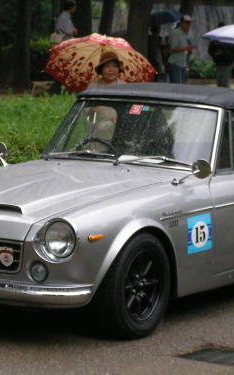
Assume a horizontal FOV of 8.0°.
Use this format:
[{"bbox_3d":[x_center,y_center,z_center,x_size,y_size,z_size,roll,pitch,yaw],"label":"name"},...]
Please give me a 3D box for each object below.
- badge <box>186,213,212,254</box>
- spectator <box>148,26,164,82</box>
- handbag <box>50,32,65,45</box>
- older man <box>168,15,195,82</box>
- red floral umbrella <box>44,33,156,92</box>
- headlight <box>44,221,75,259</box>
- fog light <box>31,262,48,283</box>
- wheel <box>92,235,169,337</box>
[{"bbox_3d":[0.465,0.262,9.404,0.010,0.210,0.287,6,7,31],"label":"badge"},{"bbox_3d":[0.698,-2.167,30.000,0.380,1.570,0.450,7,8,36],"label":"spectator"},{"bbox_3d":[-1.037,-2.597,29.200,0.260,0.190,0.100,4,6,14],"label":"handbag"},{"bbox_3d":[1.057,-2.002,27.590,0.360,1.670,0.480,5,7,23],"label":"older man"},{"bbox_3d":[-0.135,-0.951,13.846,0.960,0.720,0.960,12,-26,-11],"label":"red floral umbrella"},{"bbox_3d":[-0.275,0.266,8.574,0.195,0.195,0.110,6,7,31],"label":"headlight"},{"bbox_3d":[-0.401,0.441,8.690,0.110,0.110,0.060,6,8,31],"label":"fog light"},{"bbox_3d":[0.082,0.530,9.131,0.190,0.585,0.585,6,8,31],"label":"wheel"}]

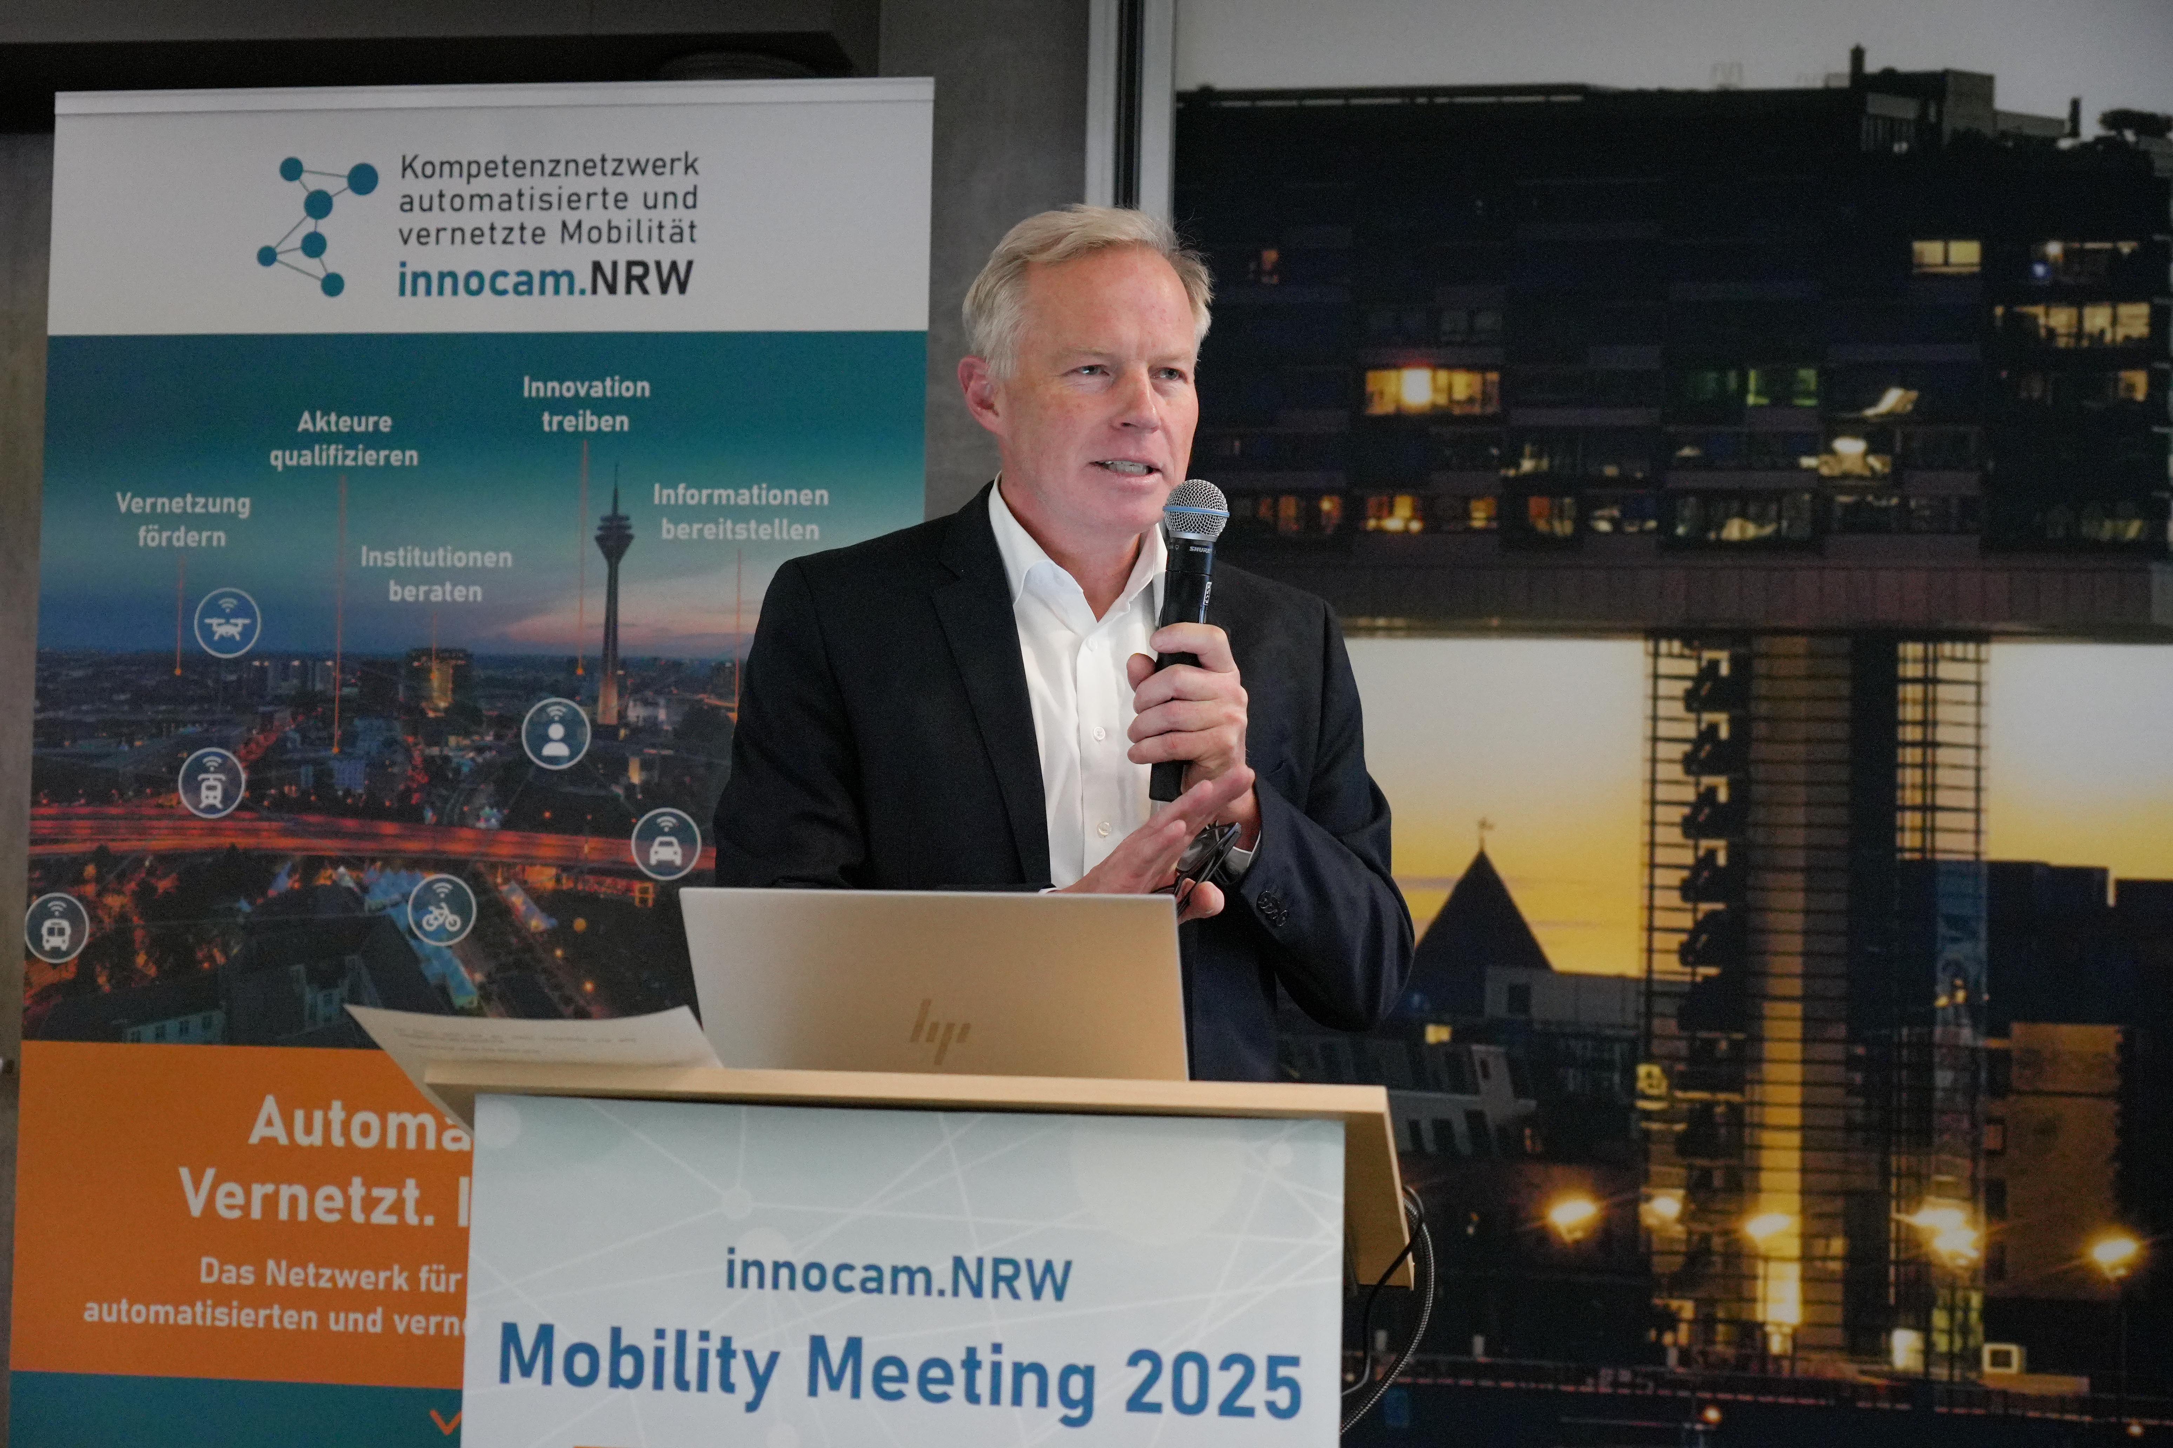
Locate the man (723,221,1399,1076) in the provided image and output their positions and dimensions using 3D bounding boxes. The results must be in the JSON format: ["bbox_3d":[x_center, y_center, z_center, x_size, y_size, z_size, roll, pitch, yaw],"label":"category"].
[{"bbox_3d":[-0.030,0.490,2.420,0.570,1.820,0.450,2,-4,-18],"label":"man"}]

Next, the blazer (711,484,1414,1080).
[{"bbox_3d":[-0.025,0.180,2.440,0.560,0.770,0.400,2,-4,-18],"label":"blazer"}]

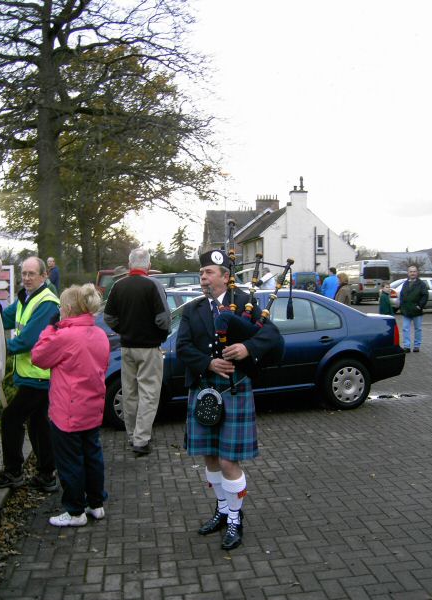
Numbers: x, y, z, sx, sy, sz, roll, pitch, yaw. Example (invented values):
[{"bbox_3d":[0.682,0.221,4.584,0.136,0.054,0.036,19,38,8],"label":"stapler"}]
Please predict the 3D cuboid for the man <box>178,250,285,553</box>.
[{"bbox_3d":[0.075,0.567,3.640,0.600,1.740,0.470,0,2,22],"label":"man"}]

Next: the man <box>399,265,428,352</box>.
[{"bbox_3d":[4.020,0.180,12.350,0.570,1.770,0.370,0,2,14],"label":"man"}]

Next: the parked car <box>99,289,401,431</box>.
[{"bbox_3d":[0.220,0.630,7.700,4.380,1.446,1.735,-2,1,-11],"label":"parked car"}]

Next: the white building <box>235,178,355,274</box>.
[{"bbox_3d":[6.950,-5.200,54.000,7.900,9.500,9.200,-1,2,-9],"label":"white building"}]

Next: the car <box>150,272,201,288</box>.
[{"bbox_3d":[-1.510,-0.100,21.600,4.500,1.720,1.780,-1,2,-10],"label":"car"}]

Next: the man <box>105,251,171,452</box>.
[{"bbox_3d":[-0.727,0.475,5.650,0.600,1.860,0.380,-1,2,-10],"label":"man"}]

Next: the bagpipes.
[{"bbox_3d":[0.215,0.040,3.550,0.480,1.030,0.420,0,2,22],"label":"bagpipes"}]

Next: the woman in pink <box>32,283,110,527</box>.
[{"bbox_3d":[-0.960,0.675,4.050,0.430,1.580,0.500,1,3,41],"label":"woman in pink"}]

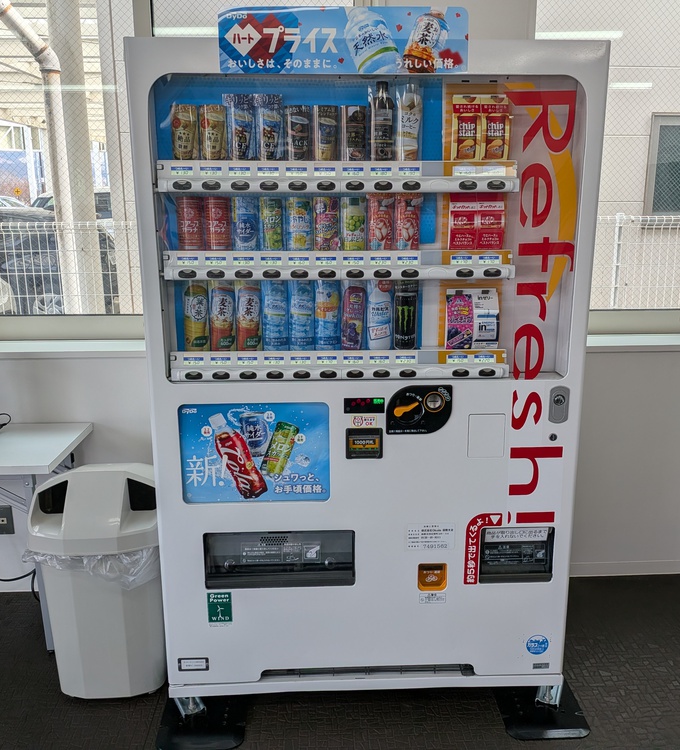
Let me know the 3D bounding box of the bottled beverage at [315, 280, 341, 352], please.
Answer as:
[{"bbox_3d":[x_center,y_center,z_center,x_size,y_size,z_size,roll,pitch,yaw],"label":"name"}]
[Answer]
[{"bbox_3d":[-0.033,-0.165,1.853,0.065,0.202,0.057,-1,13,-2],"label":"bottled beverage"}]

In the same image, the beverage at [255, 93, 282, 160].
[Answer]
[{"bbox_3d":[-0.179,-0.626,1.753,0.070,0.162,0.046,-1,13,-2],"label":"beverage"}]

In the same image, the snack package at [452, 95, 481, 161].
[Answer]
[{"bbox_3d":[0.320,-0.619,1.746,0.069,0.157,0.035,-1,13,-2],"label":"snack package"}]

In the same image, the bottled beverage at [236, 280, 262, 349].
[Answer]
[{"bbox_3d":[-0.248,-0.167,1.878,0.068,0.204,0.060,-1,13,-2],"label":"bottled beverage"}]

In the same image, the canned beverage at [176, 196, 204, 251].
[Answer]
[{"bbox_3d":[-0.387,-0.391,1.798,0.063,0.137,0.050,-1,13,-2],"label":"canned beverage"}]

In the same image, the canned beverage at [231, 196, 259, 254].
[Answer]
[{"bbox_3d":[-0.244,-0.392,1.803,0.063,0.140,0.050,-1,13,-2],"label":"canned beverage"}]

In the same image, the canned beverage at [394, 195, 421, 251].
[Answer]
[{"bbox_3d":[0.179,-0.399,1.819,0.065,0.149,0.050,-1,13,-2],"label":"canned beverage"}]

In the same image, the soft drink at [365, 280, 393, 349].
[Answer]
[{"bbox_3d":[0.108,-0.166,1.892,0.067,0.202,0.060,-1,13,-2],"label":"soft drink"}]

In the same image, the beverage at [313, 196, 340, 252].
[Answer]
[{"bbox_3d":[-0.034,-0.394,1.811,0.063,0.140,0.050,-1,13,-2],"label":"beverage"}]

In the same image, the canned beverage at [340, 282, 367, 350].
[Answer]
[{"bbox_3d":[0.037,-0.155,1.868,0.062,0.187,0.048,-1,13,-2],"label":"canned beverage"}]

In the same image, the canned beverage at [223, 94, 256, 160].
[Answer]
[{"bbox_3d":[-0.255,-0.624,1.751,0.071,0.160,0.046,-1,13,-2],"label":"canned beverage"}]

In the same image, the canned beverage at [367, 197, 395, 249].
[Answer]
[{"bbox_3d":[0.104,-0.393,1.789,0.068,0.145,0.062,-1,13,-2],"label":"canned beverage"}]

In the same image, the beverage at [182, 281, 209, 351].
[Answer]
[{"bbox_3d":[-0.391,-0.166,1.873,0.067,0.204,0.060,-1,13,-2],"label":"beverage"}]

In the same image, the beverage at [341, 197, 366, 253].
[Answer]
[{"bbox_3d":[0.036,-0.397,1.838,0.064,0.144,0.060,-1,13,-2],"label":"beverage"}]

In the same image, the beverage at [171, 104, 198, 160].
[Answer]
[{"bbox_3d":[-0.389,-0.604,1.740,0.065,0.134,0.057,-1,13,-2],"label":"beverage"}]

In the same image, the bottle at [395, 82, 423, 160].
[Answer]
[{"bbox_3d":[0.177,-0.654,1.787,0.067,0.202,0.060,-1,13,-2],"label":"bottle"}]

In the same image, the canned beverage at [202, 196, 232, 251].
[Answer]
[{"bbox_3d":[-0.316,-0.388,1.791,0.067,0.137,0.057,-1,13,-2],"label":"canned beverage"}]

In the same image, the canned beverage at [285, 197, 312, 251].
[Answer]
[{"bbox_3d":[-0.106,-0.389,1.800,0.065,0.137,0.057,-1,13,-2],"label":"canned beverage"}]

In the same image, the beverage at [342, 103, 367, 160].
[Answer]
[{"bbox_3d":[0.040,-0.624,1.788,0.064,0.139,0.060,-1,13,-2],"label":"beverage"}]

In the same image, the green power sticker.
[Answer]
[{"bbox_3d":[-0.341,0.664,1.970,0.069,0.098,0.003,-1,13,-2],"label":"green power sticker"}]

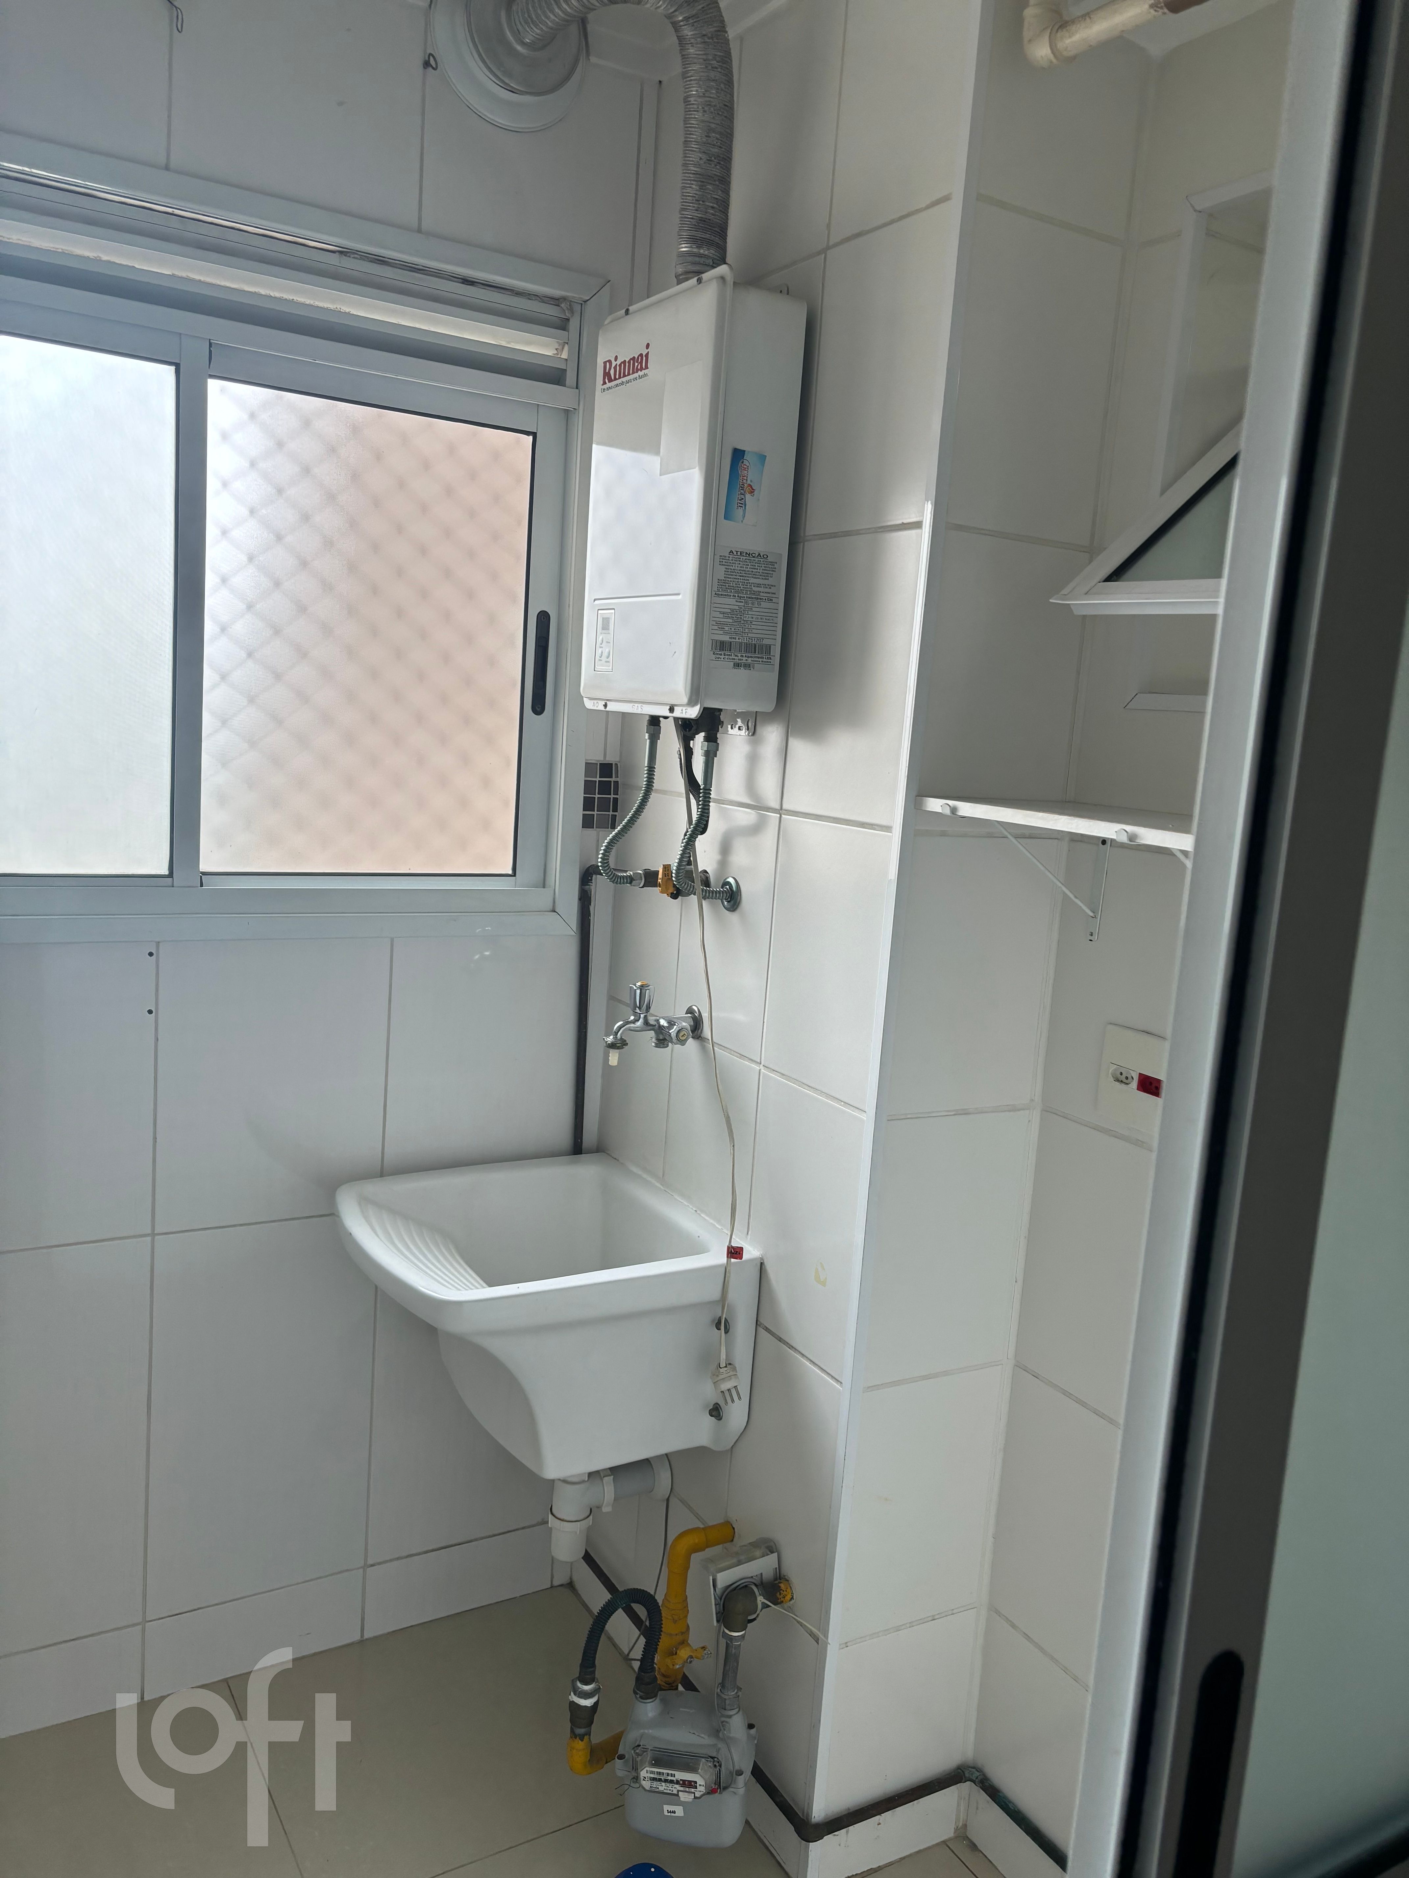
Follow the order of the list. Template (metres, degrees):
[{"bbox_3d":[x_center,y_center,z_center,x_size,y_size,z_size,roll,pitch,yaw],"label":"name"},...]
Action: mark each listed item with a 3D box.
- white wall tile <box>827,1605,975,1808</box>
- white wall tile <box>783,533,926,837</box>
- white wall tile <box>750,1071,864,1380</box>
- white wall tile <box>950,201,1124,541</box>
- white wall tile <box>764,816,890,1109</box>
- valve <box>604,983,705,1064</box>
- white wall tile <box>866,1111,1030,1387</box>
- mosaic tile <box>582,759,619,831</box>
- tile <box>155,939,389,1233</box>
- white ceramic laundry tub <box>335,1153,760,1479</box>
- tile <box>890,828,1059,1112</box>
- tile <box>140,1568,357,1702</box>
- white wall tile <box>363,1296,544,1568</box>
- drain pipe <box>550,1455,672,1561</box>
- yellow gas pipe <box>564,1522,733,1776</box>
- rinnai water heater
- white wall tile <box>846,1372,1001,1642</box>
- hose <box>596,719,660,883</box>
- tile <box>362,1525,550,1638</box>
[{"bbox_3d":[0.268,1.053,1.926,0.263,0.252,0.010,-1,10,-30],"label":"white wall tile"},{"bbox_3d":[0.180,-0.321,1.741,0.012,0.346,0.240,-1,10,-30],"label":"white wall tile"},{"bbox_3d":[0.130,0.371,1.844,0.010,0.350,0.240,-1,10,-30],"label":"white wall tile"},{"bbox_3d":[0.382,-0.646,1.638,0.231,0.346,0.012,-1,10,-30],"label":"white wall tile"},{"bbox_3d":[0.155,0.026,1.789,0.010,0.350,0.240,-1,10,-30],"label":"white wall tile"},{"bbox_3d":[-0.067,0.118,2.018,0.145,0.112,0.075,-1,10,-30],"label":"valve"},{"bbox_3d":[0.308,0.390,1.796,0.231,0.346,0.012,-1,10,-30],"label":"white wall tile"},{"bbox_3d":[-0.167,-0.231,2.265,0.066,0.110,0.010,-1,10,-30],"label":"mosaic tile"},{"bbox_3d":[-0.636,0.210,2.078,0.329,0.425,0.012,-1,10,-30],"label":"tile"},{"bbox_3d":[-0.266,0.536,2.027,0.494,0.276,0.486,-1,10,-30],"label":"white ceramic laundry tub"},{"bbox_3d":[0.333,0.045,1.743,0.231,0.346,0.012,-1,10,-30],"label":"tile"},{"bbox_3d":[-0.698,1.082,2.211,0.329,0.126,0.012,-1,10,-30],"label":"tile"},{"bbox_3d":[-0.383,0.716,2.327,0.333,0.607,0.010,-1,10,-30],"label":"white wall tile"},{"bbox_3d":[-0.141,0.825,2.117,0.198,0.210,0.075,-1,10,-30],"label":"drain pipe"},{"bbox_3d":[-0.071,0.981,1.956,0.246,0.306,0.080,-1,10,-30],"label":"yellow gas pipe"},{"bbox_3d":[-0.026,-0.573,1.907,0.132,0.537,0.354,-1,10,-30],"label":"rinnai water heater"},{"bbox_3d":[0.284,0.735,1.848,0.231,0.346,0.012,-1,10,-30],"label":"white wall tile"},{"bbox_3d":[-0.104,-0.195,1.989,0.079,0.234,0.052,-1,10,-30],"label":"hose"},{"bbox_3d":[-0.410,1.077,2.378,0.330,0.126,0.012,-1,10,-30],"label":"tile"}]

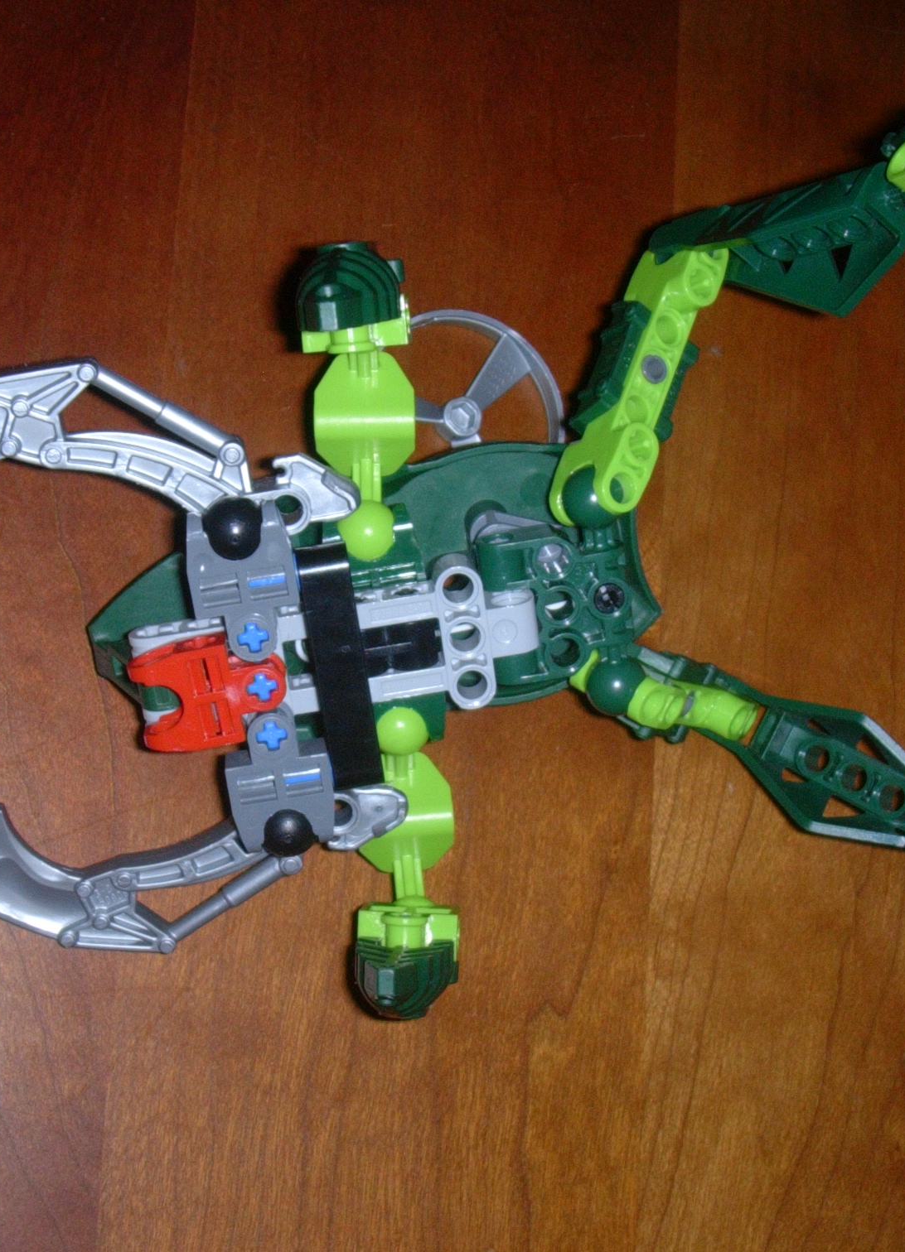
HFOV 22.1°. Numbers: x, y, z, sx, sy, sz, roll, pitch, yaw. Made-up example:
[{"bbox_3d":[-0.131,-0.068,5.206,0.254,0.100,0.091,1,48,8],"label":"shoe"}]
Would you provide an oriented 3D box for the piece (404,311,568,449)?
[{"bbox_3d":[0.000,-0.039,0.448,0.044,0.011,0.044,1,83,-7],"label":"piece"}]

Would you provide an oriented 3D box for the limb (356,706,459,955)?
[{"bbox_3d":[-0.008,0.035,0.402,0.018,0.013,0.043,-2,85,-2],"label":"limb"}]

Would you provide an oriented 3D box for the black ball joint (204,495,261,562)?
[{"bbox_3d":[-0.035,-0.016,0.373,0.010,0.010,0.010,0,78,-2],"label":"black ball joint"}]

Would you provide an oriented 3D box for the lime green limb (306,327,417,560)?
[{"bbox_3d":[-0.015,-0.032,0.391,0.018,0.013,0.043,-2,85,-2],"label":"lime green limb"}]

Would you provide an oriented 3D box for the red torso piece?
[{"bbox_3d":[-0.039,0.011,0.368,0.024,0.011,0.016,-9,100,-7],"label":"red torso piece"}]

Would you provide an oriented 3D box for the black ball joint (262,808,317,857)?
[{"bbox_3d":[-0.027,0.035,0.386,0.010,0.010,0.010,0,78,-2],"label":"black ball joint"}]

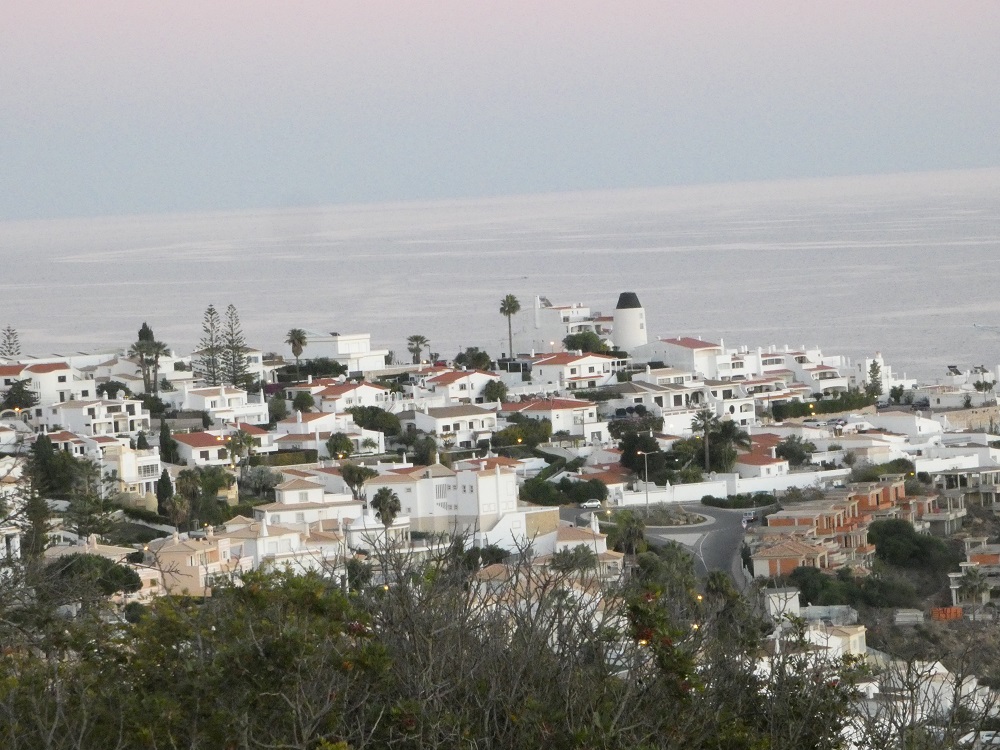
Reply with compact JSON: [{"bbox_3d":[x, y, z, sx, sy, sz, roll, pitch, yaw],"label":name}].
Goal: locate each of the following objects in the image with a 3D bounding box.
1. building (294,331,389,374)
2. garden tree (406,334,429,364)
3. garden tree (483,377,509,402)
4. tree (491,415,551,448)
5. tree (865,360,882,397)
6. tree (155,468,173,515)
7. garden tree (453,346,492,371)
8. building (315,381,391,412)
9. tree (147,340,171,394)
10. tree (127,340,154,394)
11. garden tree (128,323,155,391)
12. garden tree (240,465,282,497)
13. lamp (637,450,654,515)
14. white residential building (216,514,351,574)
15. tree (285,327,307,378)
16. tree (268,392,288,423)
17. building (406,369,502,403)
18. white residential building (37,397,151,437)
[{"bbox_3d":[-31.510,-4.470,1085.000,15.000,7.870,11.500,-1,3,45],"label":"building"},{"bbox_3d":[-17.646,-5.377,1165.000,4.690,6.400,4.690,-3,2,0],"label":"garden tree"},{"bbox_3d":[-0.902,3.209,1095.000,5.010,5.010,5.010,-3,2,0],"label":"garden tree"},{"bbox_3d":[3.810,10.490,1014.000,10.900,6.100,7.400,-3,2,0],"label":"tree"},{"bbox_3d":[75.930,0.710,1110.000,3.500,8.200,3.500,-3,2,0],"label":"tree"},{"bbox_3d":[-54.480,18.860,884.000,2.800,7.160,2.800,-3,2,0],"label":"tree"},{"bbox_3d":[-5.420,-2.870,1078.000,7.600,4.880,7.600,-3,2,0],"label":"garden tree"},{"bbox_3d":[-29.040,4.280,1075.000,12.000,5.800,9.000,-5,3,-37],"label":"building"},{"bbox_3d":[-70.050,-1.740,1120.000,4.700,11.300,4.700,-3,2,0],"label":"tree"},{"bbox_3d":[-72.227,-1.612,1100.000,5.240,10.880,5.240,-3,2,0],"label":"tree"},{"bbox_3d":[-68.610,-3.360,1045.000,4.800,13.010,4.800,-3,2,0],"label":"garden tree"},{"bbox_3d":[-42.330,18.820,965.000,7.600,5.900,6.800,-3,2,0],"label":"garden tree"},{"bbox_3d":[25.577,18.966,950.000,3.500,11.500,0.500,-3,2,0],"label":"lamp"},{"bbox_3d":[-32.480,25.770,820.000,10.000,8.130,18.000,-1,3,45],"label":"white residential building"},{"bbox_3d":[-42.117,-4.450,1130.000,4.350,10.970,4.350,-3,2,0],"label":"tree"},{"bbox_3d":[-43.611,6.497,1075.000,3.840,5.910,3.840,-3,2,0],"label":"tree"},{"bbox_3d":[-9.060,2.340,1112.000,13.000,7.200,12.000,-5,3,-38],"label":"building"},{"bbox_3d":[-78.170,7.980,1050.000,14.000,7.000,15.500,-5,3,-36],"label":"white residential building"}]

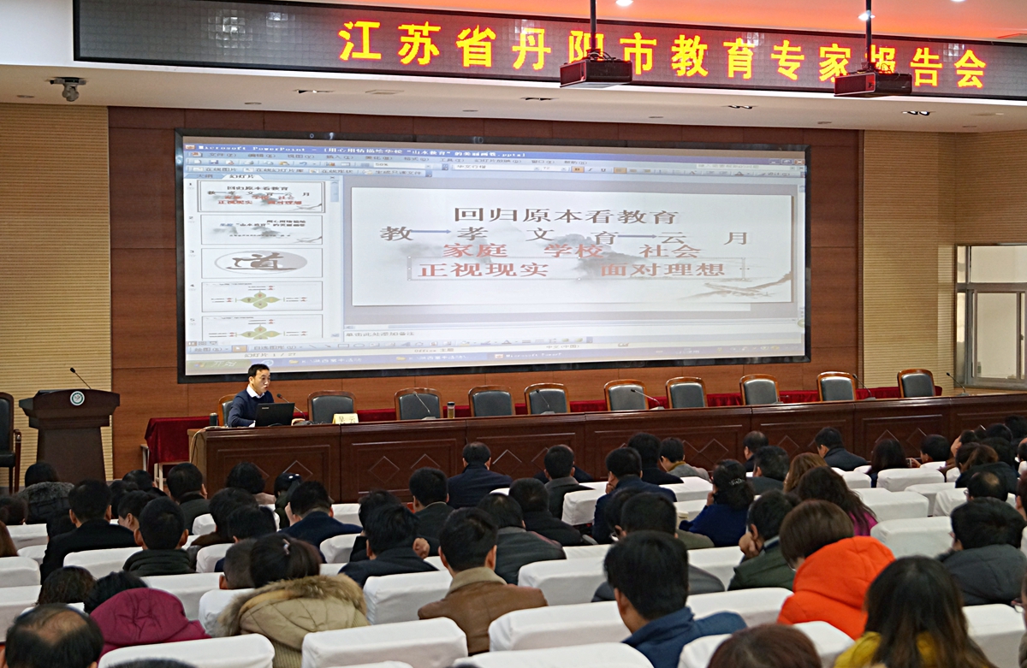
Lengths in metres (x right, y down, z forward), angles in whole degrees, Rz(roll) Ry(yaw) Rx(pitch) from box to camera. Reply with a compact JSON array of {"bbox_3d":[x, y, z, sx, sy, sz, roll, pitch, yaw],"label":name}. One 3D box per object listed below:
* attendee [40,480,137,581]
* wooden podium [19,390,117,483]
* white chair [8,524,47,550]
[{"bbox_3d":[-1.877,1.260,8.374,0.520,1.260,0.800,-1,2,-26],"label":"attendee"},{"bbox_3d":[-3.672,1.014,15.843,0.700,1.170,0.500,-1,2,-25],"label":"wooden podium"},{"bbox_3d":[-2.605,1.508,10.132,0.580,1.000,0.630,-1,2,-25],"label":"white chair"}]

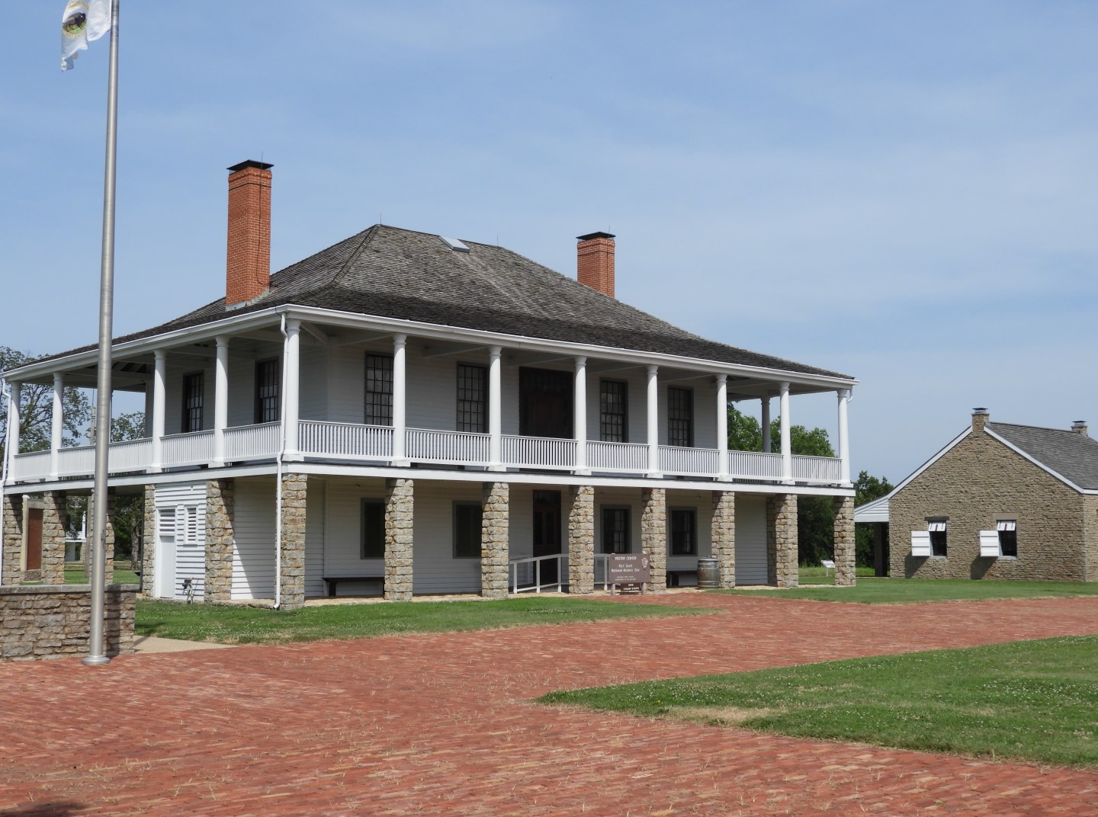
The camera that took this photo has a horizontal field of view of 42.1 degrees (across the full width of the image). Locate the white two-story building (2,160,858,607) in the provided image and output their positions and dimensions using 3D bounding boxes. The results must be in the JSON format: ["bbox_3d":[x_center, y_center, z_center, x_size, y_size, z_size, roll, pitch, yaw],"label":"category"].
[{"bbox_3d":[-3.366,-0.496,44.330,21.063,12.200,16.225,5,-8,-42],"label":"white two-story building"}]

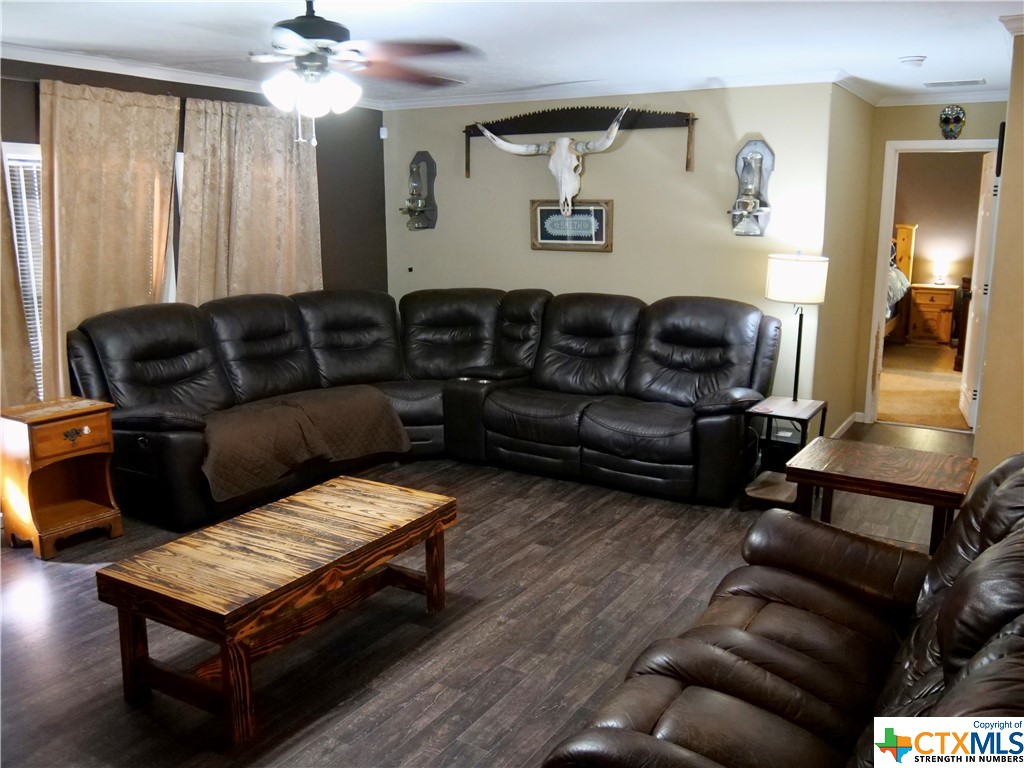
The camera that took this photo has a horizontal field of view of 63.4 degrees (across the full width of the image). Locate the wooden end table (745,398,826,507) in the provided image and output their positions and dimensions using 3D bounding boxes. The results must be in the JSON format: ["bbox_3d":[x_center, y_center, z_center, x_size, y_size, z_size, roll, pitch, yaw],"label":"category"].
[{"bbox_3d":[1.530,0.404,4.660,0.335,0.565,0.450,7,14,30],"label":"wooden end table"}]

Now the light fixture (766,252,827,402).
[{"bbox_3d":[1.606,-0.315,4.669,0.324,0.837,0.324,7,14,30],"label":"light fixture"}]

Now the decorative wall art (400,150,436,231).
[{"bbox_3d":[-0.704,-1.441,6.186,0.240,0.585,0.175,7,14,28],"label":"decorative wall art"}]

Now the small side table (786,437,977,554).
[{"bbox_3d":[1.633,0.618,3.689,0.683,0.560,0.562,7,14,30],"label":"small side table"}]

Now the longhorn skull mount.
[{"bbox_3d":[0.241,-1.497,5.598,1.130,0.700,0.300,7,14,28],"label":"longhorn skull mount"}]

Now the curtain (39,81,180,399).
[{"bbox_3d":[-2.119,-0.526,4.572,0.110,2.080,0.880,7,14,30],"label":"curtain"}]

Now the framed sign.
[{"bbox_3d":[0.404,-1.104,5.782,0.612,0.345,0.035,7,14,28],"label":"framed sign"}]

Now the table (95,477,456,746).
[{"bbox_3d":[-0.827,0.782,3.221,0.620,0.440,1.195,7,14,30],"label":"table"}]

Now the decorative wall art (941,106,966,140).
[{"bbox_3d":[3.078,-1.823,5.777,0.165,0.245,0.060,7,14,30],"label":"decorative wall art"}]

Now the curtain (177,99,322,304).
[{"bbox_3d":[-1.632,-0.702,5.380,0.110,2.080,1.120,7,14,30],"label":"curtain"}]

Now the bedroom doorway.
[{"bbox_3d":[3.098,-0.692,6.059,0.780,2.110,0.140,7,14,30],"label":"bedroom doorway"}]

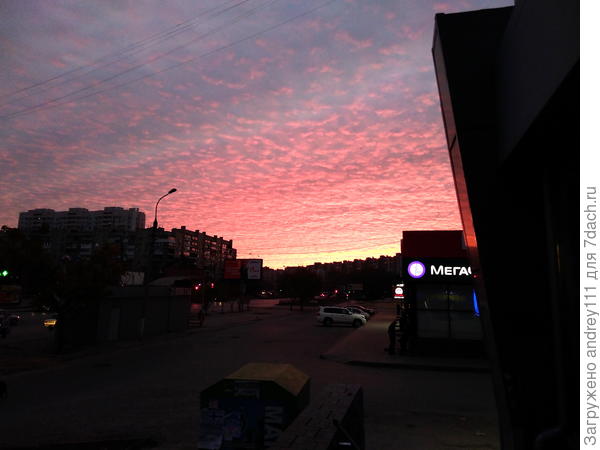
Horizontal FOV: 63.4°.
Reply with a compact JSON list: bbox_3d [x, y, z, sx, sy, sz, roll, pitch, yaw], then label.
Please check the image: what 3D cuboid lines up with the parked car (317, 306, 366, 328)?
[{"bbox_3d":[4.022,8.882,46.700,4.780,1.870,1.930,-1,-8,13],"label":"parked car"}]

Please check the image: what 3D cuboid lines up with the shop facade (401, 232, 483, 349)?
[{"bbox_3d":[8.271,3.863,26.944,4.800,6.200,5.000,-1,-8,11],"label":"shop facade"}]

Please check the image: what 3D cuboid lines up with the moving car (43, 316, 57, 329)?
[{"bbox_3d":[-21.930,8.550,43.000,1.750,1.470,4.300,2,-8,-14],"label":"moving car"}]

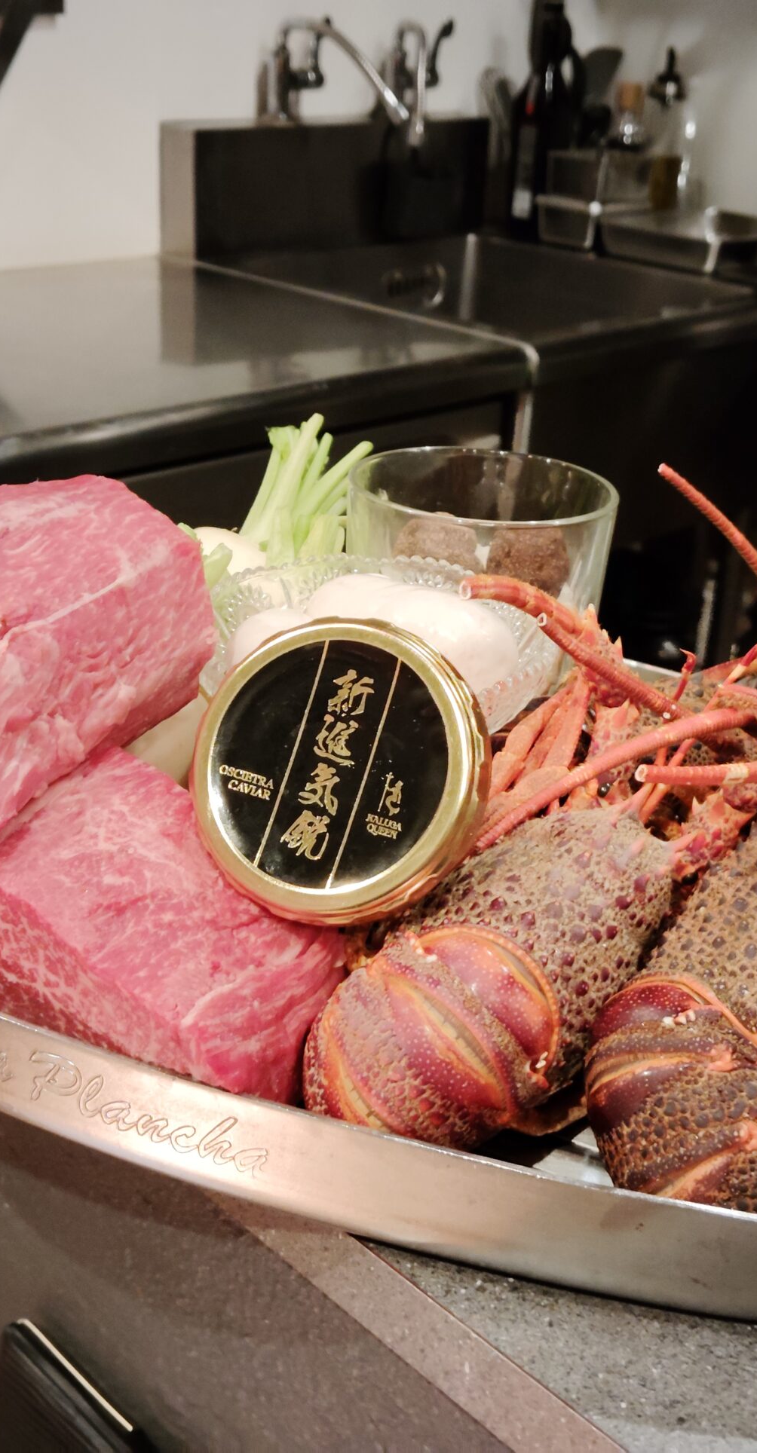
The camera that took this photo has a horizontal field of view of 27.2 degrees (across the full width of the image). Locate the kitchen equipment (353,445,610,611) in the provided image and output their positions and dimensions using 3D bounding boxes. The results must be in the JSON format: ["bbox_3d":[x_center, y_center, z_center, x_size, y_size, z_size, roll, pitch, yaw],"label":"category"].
[{"bbox_3d":[0.044,-0.059,0.736,0.123,0.115,0.123,5,26,3],"label":"kitchen equipment"}]

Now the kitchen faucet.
[{"bbox_3d":[-0.056,-0.944,2.283,0.216,0.148,0.104,4,26,1],"label":"kitchen faucet"}]

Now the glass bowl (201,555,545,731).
[{"bbox_3d":[-0.001,-0.011,0.655,0.143,0.062,0.143,4,26,0],"label":"glass bowl"}]

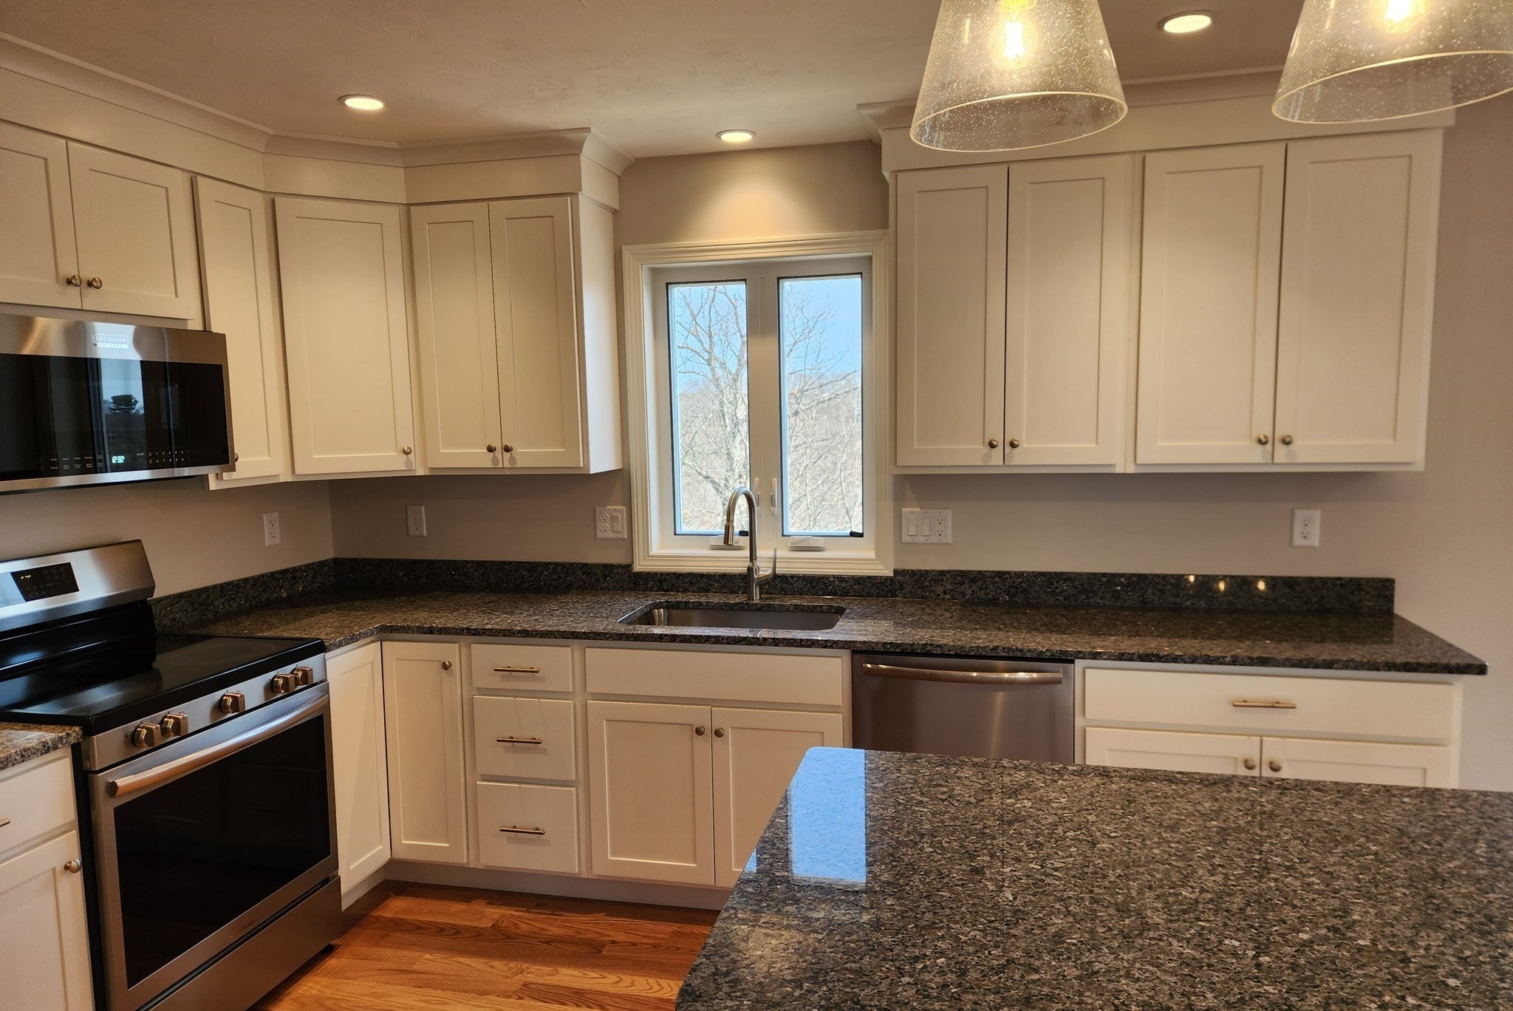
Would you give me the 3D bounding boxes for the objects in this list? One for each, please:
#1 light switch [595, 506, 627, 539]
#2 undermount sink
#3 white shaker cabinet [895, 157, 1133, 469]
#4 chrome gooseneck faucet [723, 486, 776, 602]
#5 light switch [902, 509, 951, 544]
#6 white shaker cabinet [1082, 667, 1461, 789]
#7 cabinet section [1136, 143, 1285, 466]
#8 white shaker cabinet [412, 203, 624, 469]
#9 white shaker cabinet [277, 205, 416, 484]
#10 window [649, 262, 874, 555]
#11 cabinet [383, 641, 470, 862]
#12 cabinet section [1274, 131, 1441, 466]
[{"bbox_3d":[-0.524,0.064,3.602,0.118,0.118,0.014,0,7,13],"label":"light switch"},{"bbox_3d":[-0.063,0.478,3.219,0.699,0.221,0.392,0,6,13],"label":"undermount sink"},{"bbox_3d":[0.774,-0.562,3.102,0.680,0.905,0.329,0,6,13],"label":"white shaker cabinet"},{"bbox_3d":[-0.019,0.139,3.321,0.114,0.397,0.247,1,6,22],"label":"chrome gooseneck faucet"},{"bbox_3d":[0.567,0.071,3.348,0.163,0.115,0.014,0,7,13],"label":"light switch"},{"bbox_3d":[1.389,0.790,2.943,0.925,0.811,0.627,0,6,13],"label":"white shaker cabinet"},{"bbox_3d":[1.324,-0.572,3.007,0.368,0.876,0.318,0,6,13],"label":"cabinet section"},{"bbox_3d":[-0.826,-0.569,3.483,0.615,0.905,0.329,0,6,13],"label":"white shaker cabinet"},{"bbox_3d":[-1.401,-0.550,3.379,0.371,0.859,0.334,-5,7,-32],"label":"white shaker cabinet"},{"bbox_3d":[0.019,-0.332,3.502,0.789,1.013,0.088,0,7,13],"label":"window"},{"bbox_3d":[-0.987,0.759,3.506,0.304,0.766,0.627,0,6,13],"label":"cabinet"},{"bbox_3d":[1.679,-0.570,2.923,0.362,0.876,0.318,0,6,13],"label":"cabinet section"}]

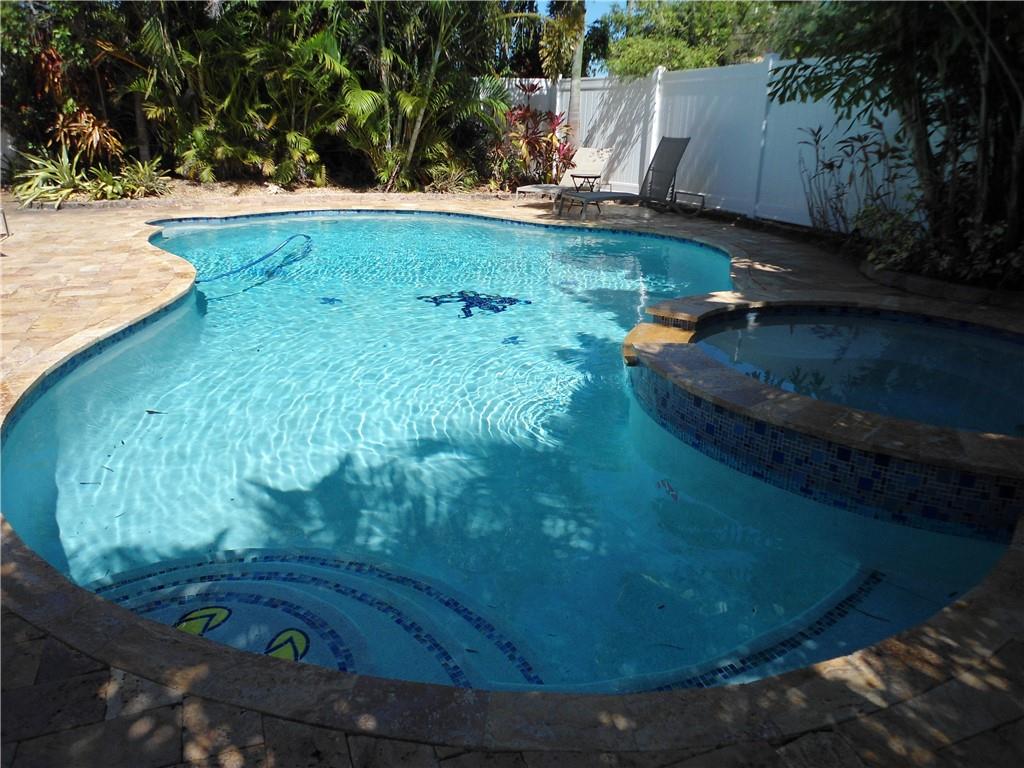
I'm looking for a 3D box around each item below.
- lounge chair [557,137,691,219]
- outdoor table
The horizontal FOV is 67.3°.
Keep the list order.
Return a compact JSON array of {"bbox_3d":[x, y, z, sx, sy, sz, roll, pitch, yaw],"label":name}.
[{"bbox_3d":[1.614,-2.755,10.264,1.820,1.000,0.650,-8,21,-23],"label":"lounge chair"},{"bbox_3d":[1.017,-2.617,10.625,0.410,0.485,0.410,-8,21,-23],"label":"outdoor table"}]

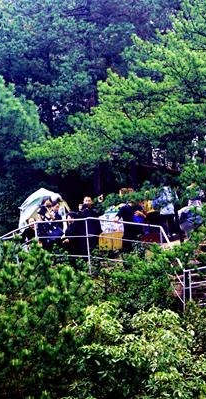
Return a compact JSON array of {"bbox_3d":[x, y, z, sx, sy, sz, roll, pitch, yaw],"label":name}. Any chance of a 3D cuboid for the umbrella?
[{"bbox_3d":[-1.361,0.231,31.500,1.200,0.900,1.100,0,-2,0],"label":"umbrella"}]

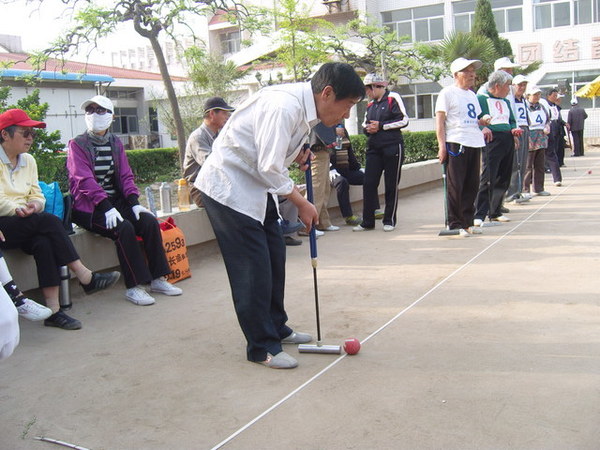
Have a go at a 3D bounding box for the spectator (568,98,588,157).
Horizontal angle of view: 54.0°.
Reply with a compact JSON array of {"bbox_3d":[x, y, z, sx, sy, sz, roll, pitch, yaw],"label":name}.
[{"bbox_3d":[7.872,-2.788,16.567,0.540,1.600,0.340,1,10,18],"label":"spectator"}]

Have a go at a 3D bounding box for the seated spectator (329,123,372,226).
[{"bbox_3d":[0.579,-0.595,6.198,0.740,1.230,0.560,6,12,38],"label":"seated spectator"}]

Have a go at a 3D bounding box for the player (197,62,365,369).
[{"bbox_3d":[-0.054,-0.058,2.726,0.760,1.370,0.520,0,10,10],"label":"player"}]

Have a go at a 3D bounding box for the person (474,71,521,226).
[{"bbox_3d":[2.053,-0.809,6.139,0.500,1.570,0.380,-6,10,-23],"label":"person"}]

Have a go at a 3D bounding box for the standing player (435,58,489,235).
[{"bbox_3d":[1.562,-0.742,5.603,0.360,1.650,0.520,7,13,42],"label":"standing player"}]

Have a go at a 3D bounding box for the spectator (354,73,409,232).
[{"bbox_3d":[0.823,-0.742,5.969,0.500,1.580,0.340,5,12,35],"label":"spectator"}]

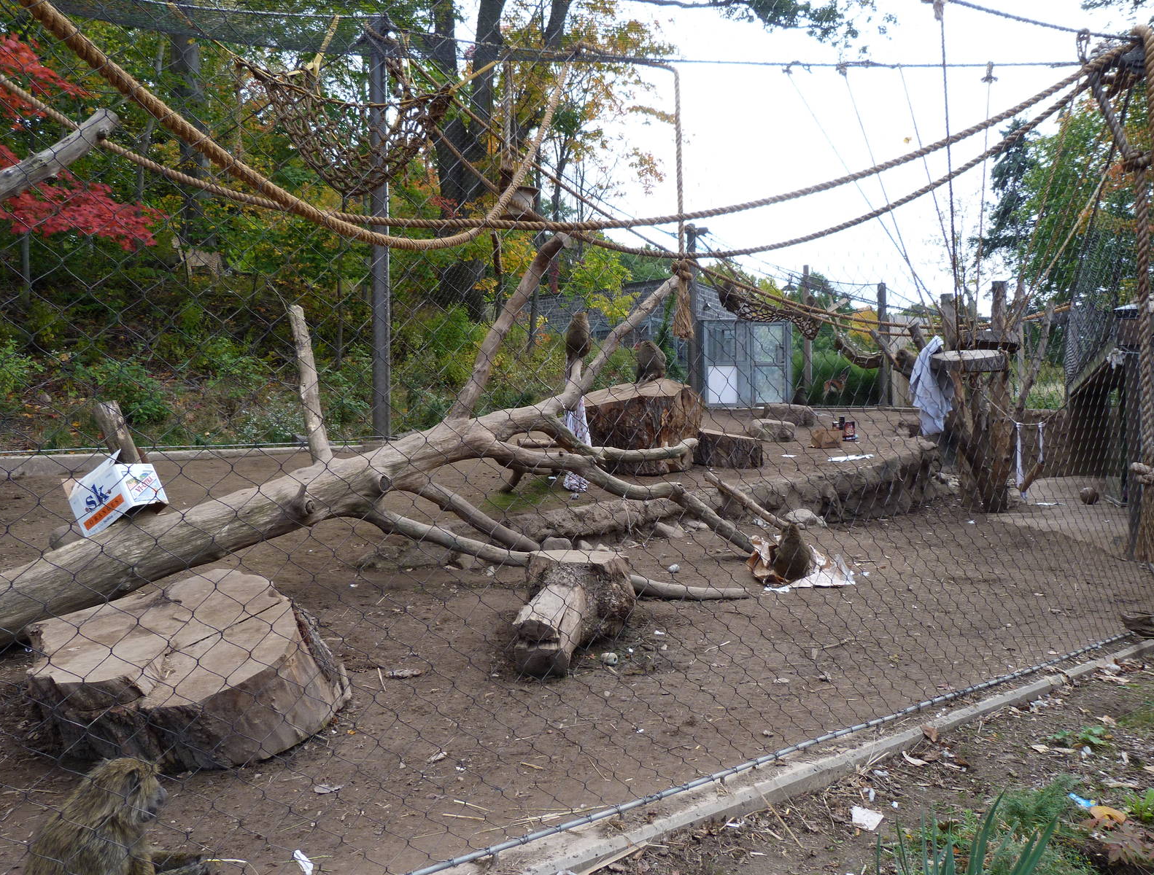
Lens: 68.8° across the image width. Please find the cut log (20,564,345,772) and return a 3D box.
[{"bbox_3d":[-1.702,1.008,3.858,1.270,0.460,1.100,-3,6,-23],"label":"cut log"}]

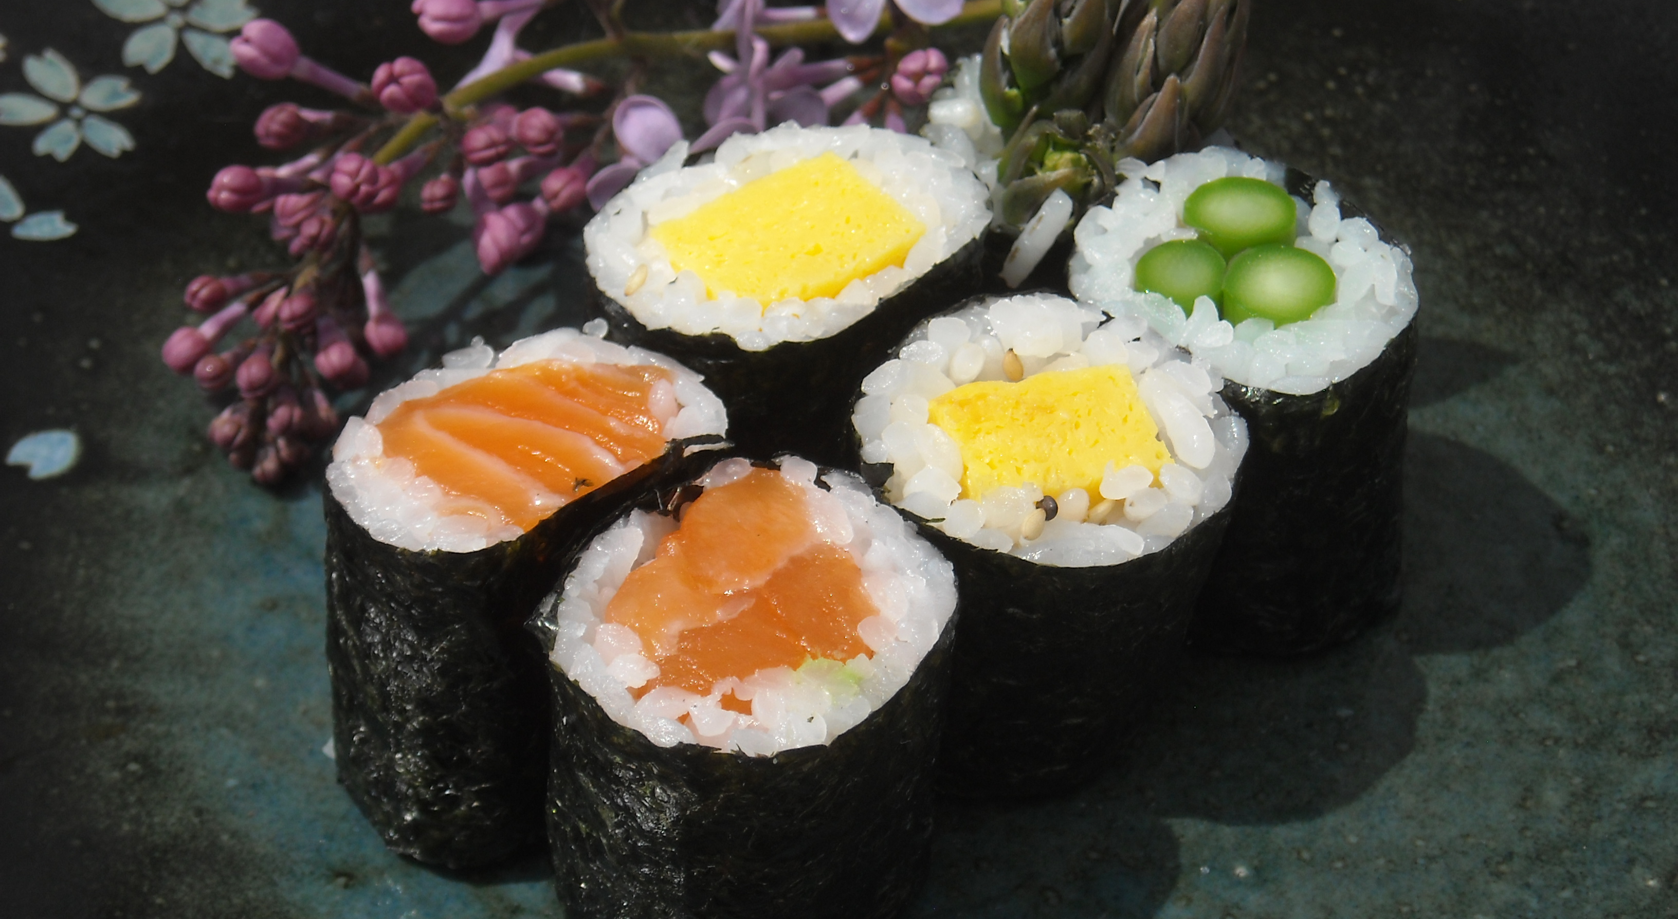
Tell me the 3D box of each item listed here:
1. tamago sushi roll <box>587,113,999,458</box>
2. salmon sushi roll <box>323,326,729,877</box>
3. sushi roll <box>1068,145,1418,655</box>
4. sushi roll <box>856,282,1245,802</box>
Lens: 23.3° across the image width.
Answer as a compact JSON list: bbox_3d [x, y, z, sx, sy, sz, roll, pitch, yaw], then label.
[{"bbox_3d":[-0.004,-0.009,0.362,0.035,0.030,0.033,0,43,0],"label":"tamago sushi roll"},{"bbox_3d":[-0.025,0.012,0.336,0.031,0.034,0.028,0,43,0],"label":"salmon sushi roll"},{"bbox_3d":[0.035,-0.005,0.358,0.029,0.031,0.031,0,43,0],"label":"sushi roll"},{"bbox_3d":[0.018,0.007,0.347,0.033,0.029,0.033,0,43,0],"label":"sushi roll"}]

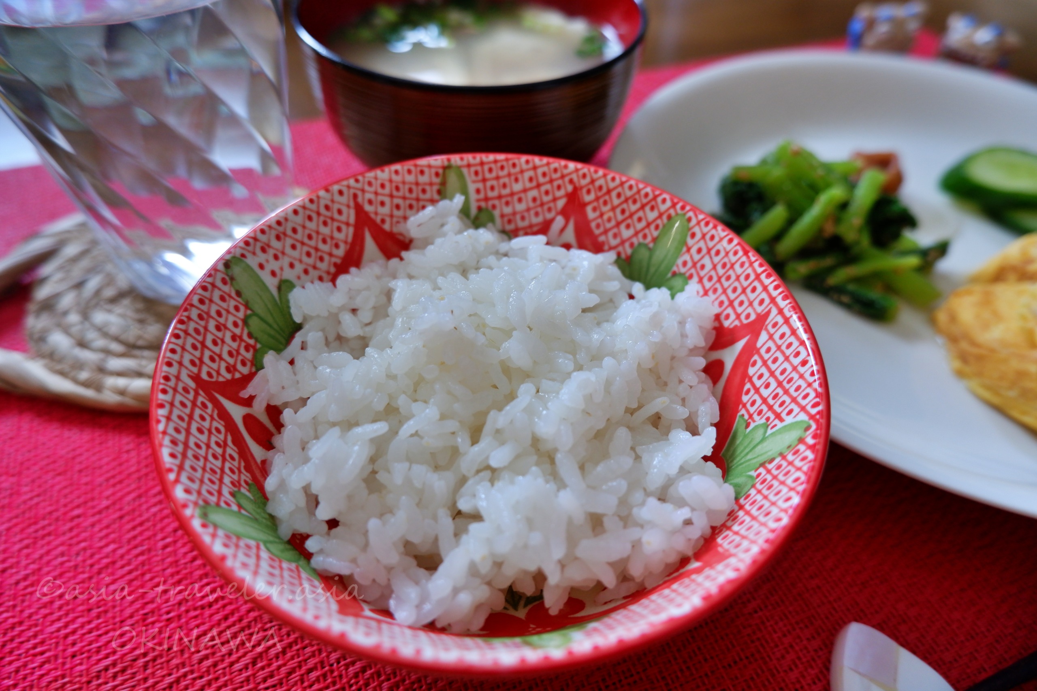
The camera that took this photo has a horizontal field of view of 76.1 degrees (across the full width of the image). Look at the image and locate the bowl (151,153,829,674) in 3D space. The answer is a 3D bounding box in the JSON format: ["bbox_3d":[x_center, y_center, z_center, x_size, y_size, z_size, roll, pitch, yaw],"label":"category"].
[{"bbox_3d":[-0.005,0.017,0.150,0.124,0.060,0.124,1,48,-1],"label":"bowl"}]

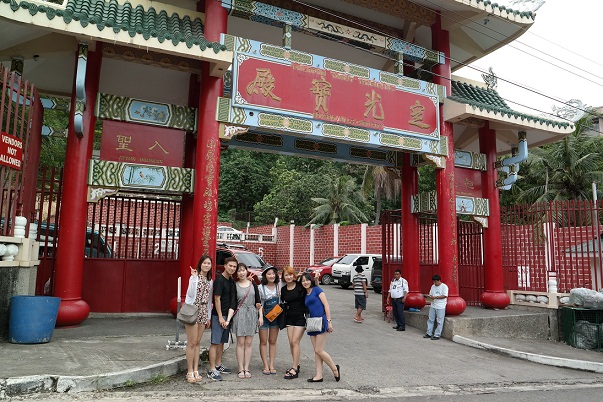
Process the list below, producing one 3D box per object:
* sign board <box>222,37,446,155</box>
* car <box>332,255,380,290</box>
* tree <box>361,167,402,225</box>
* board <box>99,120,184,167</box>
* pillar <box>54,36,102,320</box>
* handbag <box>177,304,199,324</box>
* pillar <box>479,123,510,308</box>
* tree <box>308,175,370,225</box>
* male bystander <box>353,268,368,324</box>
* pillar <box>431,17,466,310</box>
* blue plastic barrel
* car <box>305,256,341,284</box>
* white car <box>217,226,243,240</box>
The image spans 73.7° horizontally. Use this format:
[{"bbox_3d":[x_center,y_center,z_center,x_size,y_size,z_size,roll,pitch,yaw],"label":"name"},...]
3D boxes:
[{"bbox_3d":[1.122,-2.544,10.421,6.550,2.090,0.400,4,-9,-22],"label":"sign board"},{"bbox_3d":[4.151,4.397,24.954,4.700,1.980,1.700,7,-10,-37],"label":"car"},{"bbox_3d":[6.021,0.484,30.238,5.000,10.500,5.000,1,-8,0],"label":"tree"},{"bbox_3d":[-3.626,-1.271,9.258,1.750,0.900,0.130,4,-9,-22],"label":"board"},{"bbox_3d":[-4.750,-0.498,8.634,0.820,6.125,0.820,4,-8,-23],"label":"pillar"},{"bbox_3d":[-1.529,1.529,5.417,0.250,0.230,0.100,10,-8,16],"label":"handbag"},{"bbox_3d":[6.047,0.359,12.784,0.820,5.910,0.820,4,-8,-23],"label":"pillar"},{"bbox_3d":[2.982,0.000,33.300,5.200,4.600,4.800,1,-7,0],"label":"tree"},{"bbox_3d":[1.751,2.703,11.804,0.500,1.650,0.380,-2,-8,25],"label":"male bystander"},{"bbox_3d":[4.151,-1.340,11.681,0.860,9.000,0.860,4,-9,-22],"label":"pillar"},{"bbox_3d":[-4.493,2.006,6.806,0.730,0.710,0.730,6,-9,-30],"label":"blue plastic barrel"},{"bbox_3d":[2.224,4.516,26.158,4.350,1.660,1.740,6,-9,-34],"label":"car"},{"bbox_3d":[-7.900,3.269,39.700,4.350,1.470,1.700,7,-9,-42],"label":"white car"}]

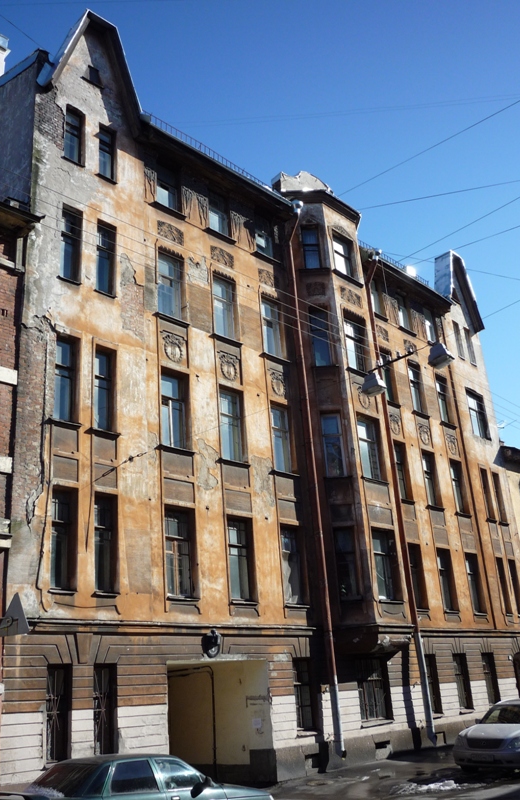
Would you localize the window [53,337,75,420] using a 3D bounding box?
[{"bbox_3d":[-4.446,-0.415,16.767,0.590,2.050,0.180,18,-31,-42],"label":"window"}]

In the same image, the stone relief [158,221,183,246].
[{"bbox_3d":[-2.502,-4.719,20.798,0.951,0.536,0.100,18,-31,-42],"label":"stone relief"}]

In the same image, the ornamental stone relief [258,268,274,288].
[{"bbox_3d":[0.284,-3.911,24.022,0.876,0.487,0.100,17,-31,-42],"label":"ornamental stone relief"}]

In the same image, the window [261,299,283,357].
[{"bbox_3d":[0.303,-2.143,22.935,0.871,2.010,0.180,18,-31,-42],"label":"window"}]

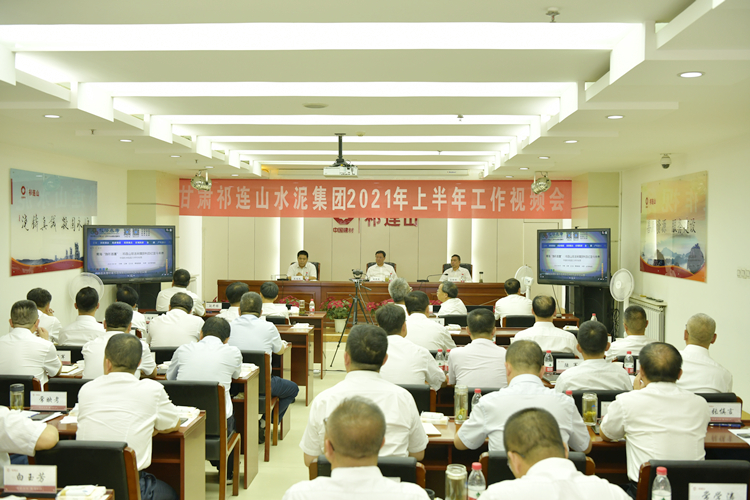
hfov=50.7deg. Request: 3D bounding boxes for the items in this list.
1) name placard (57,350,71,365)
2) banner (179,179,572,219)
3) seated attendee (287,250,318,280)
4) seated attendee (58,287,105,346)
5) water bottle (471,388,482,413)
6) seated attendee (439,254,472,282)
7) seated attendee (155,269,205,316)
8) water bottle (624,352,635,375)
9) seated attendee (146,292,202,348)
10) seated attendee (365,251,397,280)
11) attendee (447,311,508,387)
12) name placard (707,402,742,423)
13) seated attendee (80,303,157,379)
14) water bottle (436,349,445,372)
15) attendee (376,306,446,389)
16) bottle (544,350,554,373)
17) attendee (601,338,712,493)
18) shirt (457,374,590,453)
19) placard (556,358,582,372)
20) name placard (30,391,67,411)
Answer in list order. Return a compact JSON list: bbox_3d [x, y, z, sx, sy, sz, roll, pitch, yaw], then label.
[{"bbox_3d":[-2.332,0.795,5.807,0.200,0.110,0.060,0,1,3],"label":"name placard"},{"bbox_3d":[-0.048,-0.869,13.352,6.670,0.630,0.020,0,1,3],"label":"banner"},{"bbox_3d":[-1.283,0.655,13.988,0.500,1.285,0.780,0,1,3],"label":"seated attendee"},{"bbox_3d":[-2.339,0.952,6.600,0.500,1.290,0.750,0,1,2],"label":"seated attendee"},{"bbox_3d":[0.559,0.844,4.290,0.064,0.174,0.064,0,1,2],"label":"water bottle"},{"bbox_3d":[1.482,0.711,14.480,0.560,1.230,0.720,0,1,2],"label":"seated attendee"},{"bbox_3d":[-2.200,0.871,9.228,0.540,1.318,0.800,0,1,11],"label":"seated attendee"},{"bbox_3d":[1.858,0.822,5.780,0.064,0.174,0.064,0,1,2],"label":"water bottle"},{"bbox_3d":[-1.608,0.976,6.580,0.500,1.250,0.780,0,1,2],"label":"seated attendee"},{"bbox_3d":[0.101,0.661,13.977,0.500,1.286,0.780,0,1,3],"label":"seated attendee"},{"bbox_3d":[0.689,1.024,5.170,0.500,1.280,0.750,0,1,2],"label":"attendee"},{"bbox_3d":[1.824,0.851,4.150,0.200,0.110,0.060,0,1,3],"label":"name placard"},{"bbox_3d":[-1.700,1.003,5.330,0.520,1.290,0.750,0,1,4],"label":"seated attendee"},{"bbox_3d":[0.460,0.781,5.544,0.063,0.176,0.063,0,1,3],"label":"water bottle"},{"bbox_3d":[0.204,0.996,5.120,0.530,1.290,0.780,0,1,2],"label":"attendee"},{"bbox_3d":[1.221,0.784,5.543,0.063,0.176,0.063,0,1,3],"label":"bottle"},{"bbox_3d":[1.267,1.049,3.600,0.520,1.260,0.800,0,1,2],"label":"attendee"},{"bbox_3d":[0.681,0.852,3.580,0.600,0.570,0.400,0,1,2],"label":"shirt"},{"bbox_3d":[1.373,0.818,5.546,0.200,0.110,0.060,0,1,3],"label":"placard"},{"bbox_3d":[-1.813,0.842,4.400,0.203,0.110,0.070,0,1,7],"label":"name placard"}]

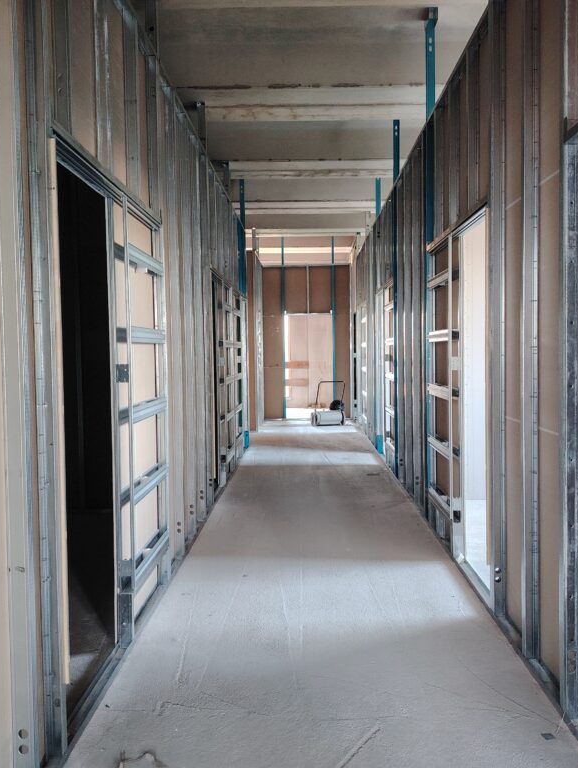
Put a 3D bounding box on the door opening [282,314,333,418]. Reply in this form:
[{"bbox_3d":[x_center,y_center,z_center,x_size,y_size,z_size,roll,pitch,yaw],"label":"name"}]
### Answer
[{"bbox_3d":[0.406,-0.365,14.400,0.970,2.120,0.100,-1,3,1],"label":"door opening"}]

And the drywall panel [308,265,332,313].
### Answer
[{"bbox_3d":[0.631,-1.933,14.450,0.490,0.980,0.020,-1,3,1],"label":"drywall panel"}]

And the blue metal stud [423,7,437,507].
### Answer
[{"bbox_3d":[1.168,-0.991,5.841,0.085,4.200,0.060,-1,3,1],"label":"blue metal stud"}]

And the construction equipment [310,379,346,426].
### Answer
[{"bbox_3d":[0.732,0.370,13.150,0.580,0.840,0.500,-2,3,-16],"label":"construction equipment"}]

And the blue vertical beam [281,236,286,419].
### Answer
[{"bbox_3d":[-0.109,-1.156,14.397,0.065,3.770,0.070,-1,3,1],"label":"blue vertical beam"}]

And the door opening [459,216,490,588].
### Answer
[{"bbox_3d":[1.134,0.103,4.264,0.100,2.120,0.900,-1,3,1],"label":"door opening"}]

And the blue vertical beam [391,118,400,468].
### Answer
[{"bbox_3d":[1.191,-0.955,7.869,0.080,3.940,0.060,-1,3,1],"label":"blue vertical beam"}]

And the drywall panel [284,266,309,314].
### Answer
[{"bbox_3d":[0.146,-1.913,14.450,0.490,0.980,0.020,-1,3,1],"label":"drywall panel"}]

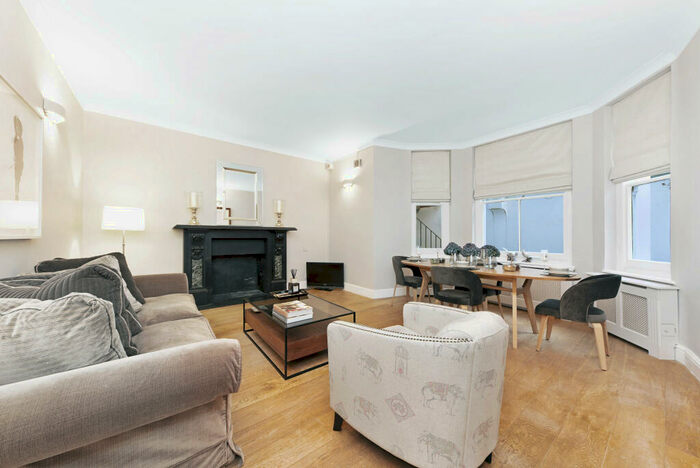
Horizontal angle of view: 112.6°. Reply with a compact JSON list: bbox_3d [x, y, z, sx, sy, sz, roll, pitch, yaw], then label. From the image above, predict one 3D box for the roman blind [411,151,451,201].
[{"bbox_3d":[1.518,-1.074,4.360,0.720,0.940,0.050,0,0,5],"label":"roman blind"}]

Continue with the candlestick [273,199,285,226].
[{"bbox_3d":[-1.303,-0.370,4.303,0.185,0.510,0.185,0,0,-40],"label":"candlestick"}]

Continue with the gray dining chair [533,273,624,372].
[{"bbox_3d":[2.159,0.765,2.259,0.540,0.790,0.590,0,0,-41],"label":"gray dining chair"}]

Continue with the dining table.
[{"bbox_3d":[1.568,0.785,2.975,0.980,0.750,1.970,0,0,-40],"label":"dining table"}]

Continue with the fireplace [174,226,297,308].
[{"bbox_3d":[-1.781,0.522,3.904,1.850,1.275,0.320,0,0,-40],"label":"fireplace"}]

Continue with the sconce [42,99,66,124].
[{"bbox_3d":[-2.448,-1.010,1.970,0.105,0.095,0.300,0,0,-40],"label":"sconce"}]

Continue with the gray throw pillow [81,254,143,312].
[{"bbox_3d":[-2.060,0.465,1.990,0.170,0.470,0.480,-24,-5,11],"label":"gray throw pillow"}]

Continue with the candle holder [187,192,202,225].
[{"bbox_3d":[-2.309,-0.373,3.465,0.190,0.515,0.190,0,0,-40],"label":"candle holder"}]

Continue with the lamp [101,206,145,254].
[{"bbox_3d":[-2.794,0.410,2.880,0.390,1.500,0.390,0,0,-40],"label":"lamp"}]

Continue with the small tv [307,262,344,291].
[{"bbox_3d":[-0.495,0.877,4.760,0.770,0.567,0.200,0,0,9],"label":"small tv"}]

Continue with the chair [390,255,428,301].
[{"bbox_3d":[0.963,0.765,3.695,0.540,0.790,0.590,0,0,-40],"label":"chair"}]

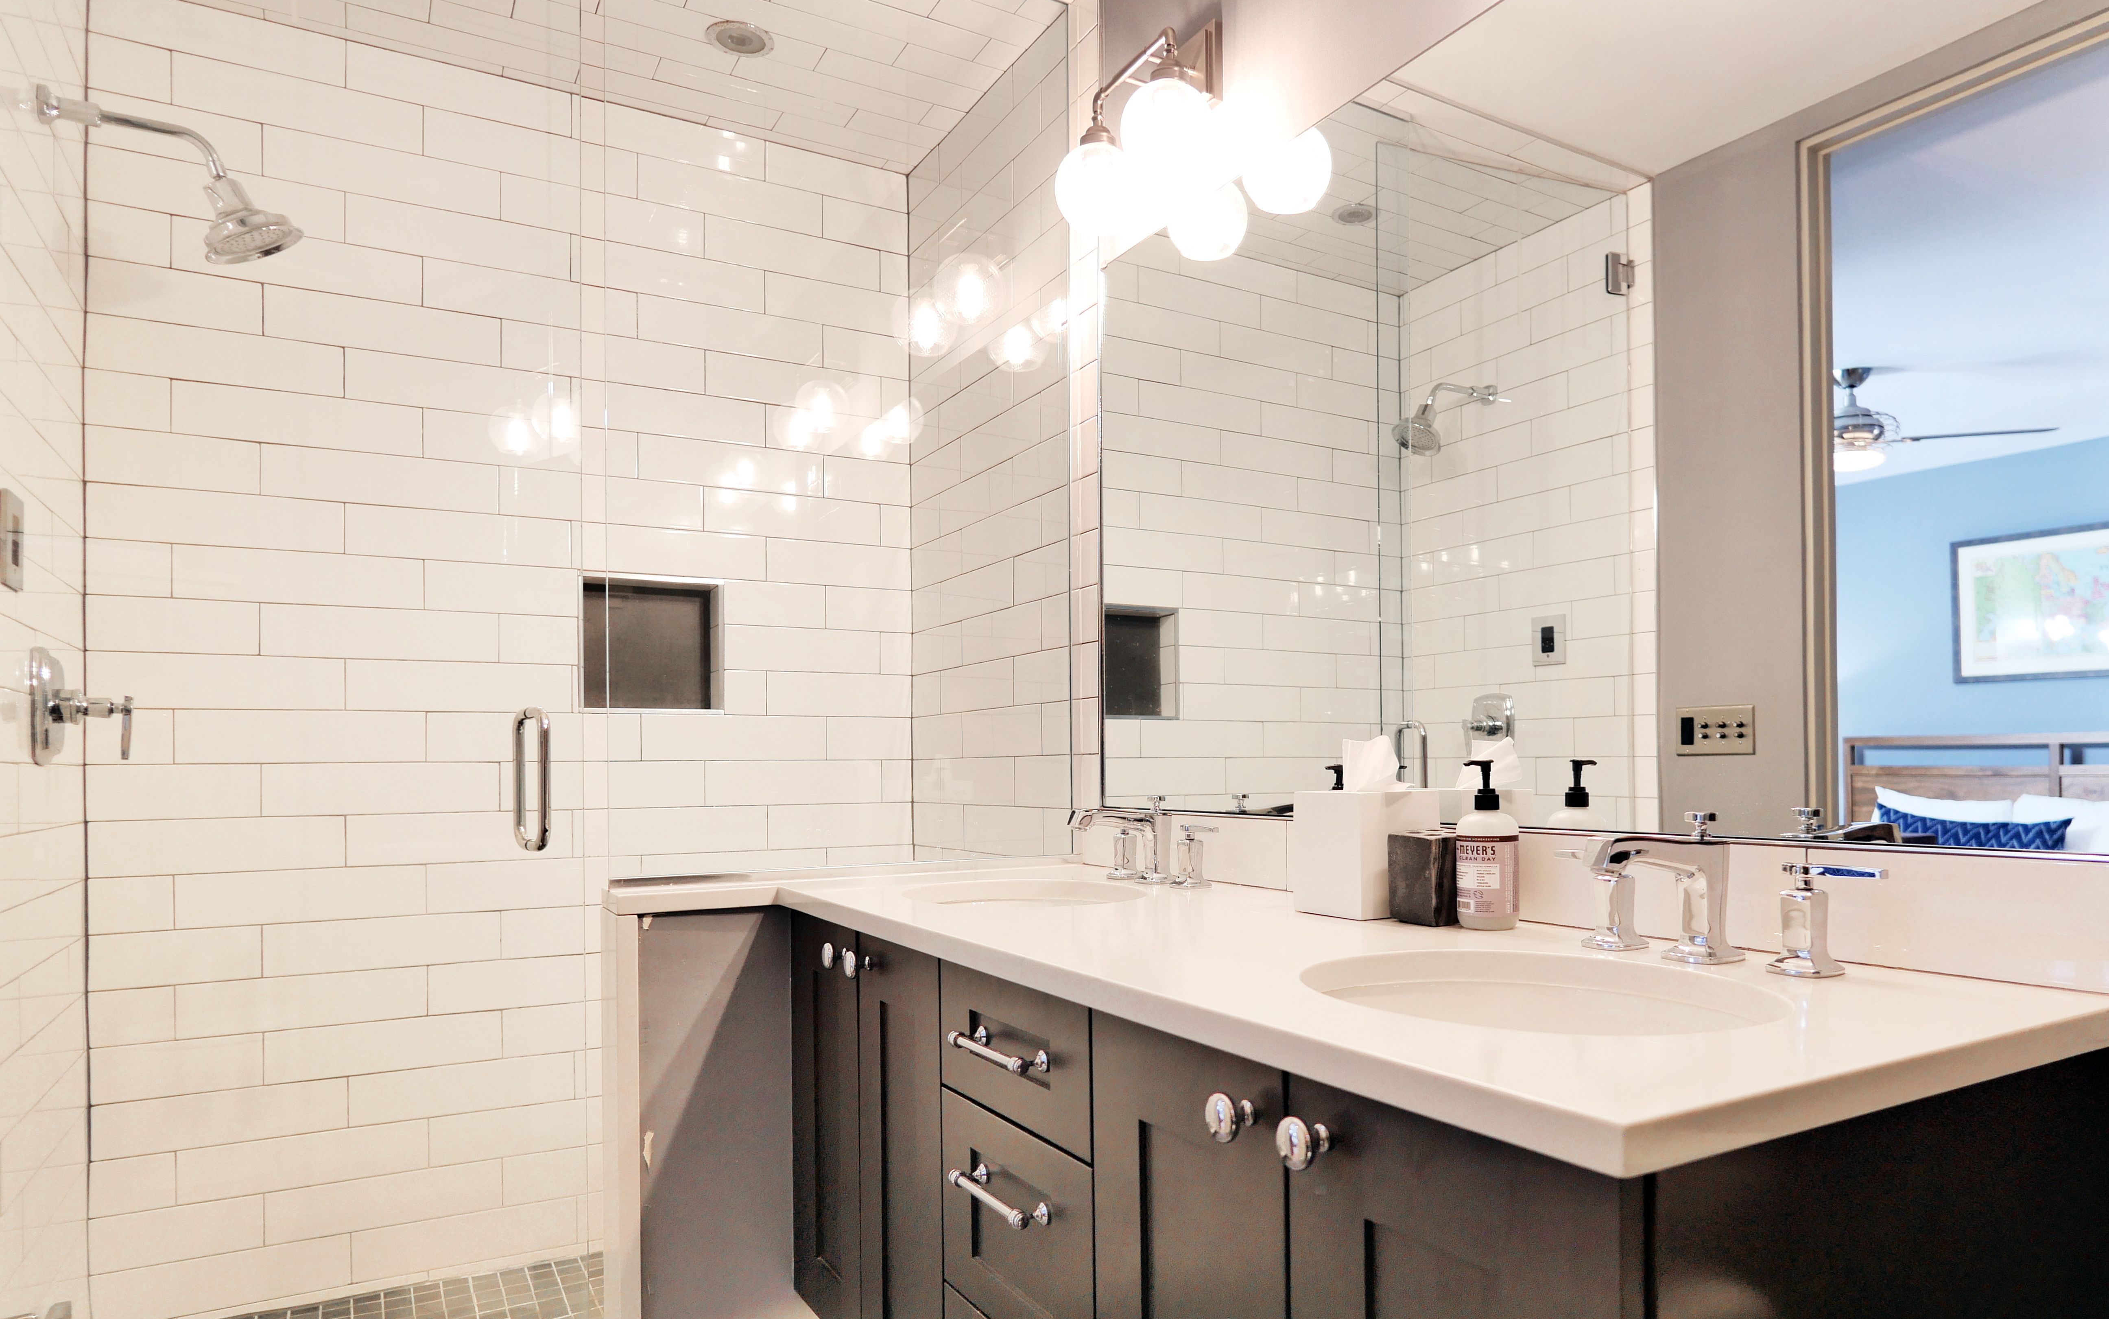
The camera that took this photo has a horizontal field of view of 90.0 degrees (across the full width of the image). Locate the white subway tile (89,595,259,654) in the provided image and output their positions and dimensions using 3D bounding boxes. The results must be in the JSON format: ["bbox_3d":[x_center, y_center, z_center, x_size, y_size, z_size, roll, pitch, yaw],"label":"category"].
[{"bbox_3d":[-1.647,-0.061,1.983,0.257,0.102,0.010,1,-3,-25],"label":"white subway tile"}]

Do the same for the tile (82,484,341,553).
[{"bbox_3d":[-1.585,-0.265,2.007,0.397,0.101,0.010,1,-3,-25],"label":"tile"}]

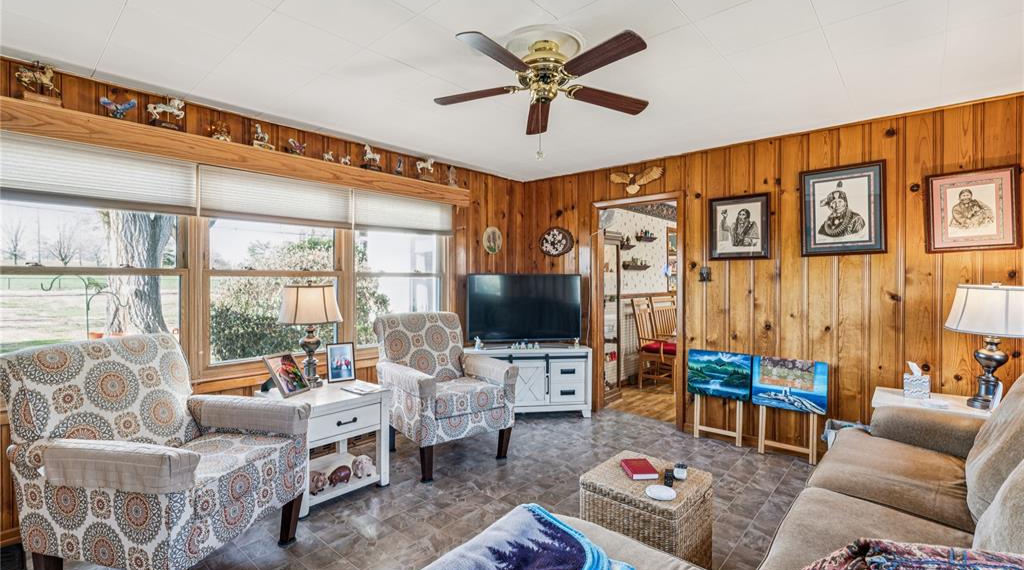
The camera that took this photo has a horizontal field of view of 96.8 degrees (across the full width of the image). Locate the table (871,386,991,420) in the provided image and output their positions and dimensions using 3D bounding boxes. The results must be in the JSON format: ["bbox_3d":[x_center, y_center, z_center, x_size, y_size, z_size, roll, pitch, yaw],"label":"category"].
[{"bbox_3d":[2.469,0.982,2.636,0.580,0.610,0.480,0,0,42],"label":"table"}]

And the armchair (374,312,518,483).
[{"bbox_3d":[-0.530,0.775,3.540,0.770,1.040,0.890,0,0,-33],"label":"armchair"}]

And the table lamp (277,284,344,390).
[{"bbox_3d":[-1.371,0.327,3.091,0.415,0.705,0.415,0,1,41],"label":"table lamp"}]

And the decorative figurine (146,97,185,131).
[{"bbox_3d":[-2.022,-1.002,2.659,0.070,0.196,0.180,0,0,42],"label":"decorative figurine"}]

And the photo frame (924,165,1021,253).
[{"bbox_3d":[2.826,-0.454,2.798,0.410,0.493,0.030,0,1,41],"label":"photo frame"}]

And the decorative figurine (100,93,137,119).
[{"bbox_3d":[-2.173,-0.969,2.509,0.165,0.110,0.085,0,0,-38],"label":"decorative figurine"}]

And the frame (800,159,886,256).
[{"bbox_3d":[2.339,-0.525,3.227,0.495,0.633,0.030,0,1,41],"label":"frame"}]

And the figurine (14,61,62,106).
[{"bbox_3d":[-2.364,-1.009,2.274,0.075,0.216,0.162,0,0,42],"label":"figurine"}]

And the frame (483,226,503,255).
[{"bbox_3d":[-0.194,-0.468,4.798,0.030,0.292,0.280,0,0,42],"label":"frame"}]

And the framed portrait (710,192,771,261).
[{"bbox_3d":[1.832,-0.459,3.674,0.455,0.508,0.030,0,1,41],"label":"framed portrait"}]

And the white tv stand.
[{"bbox_3d":[0.108,0.953,4.542,1.280,0.675,0.400,0,0,-8],"label":"white tv stand"}]

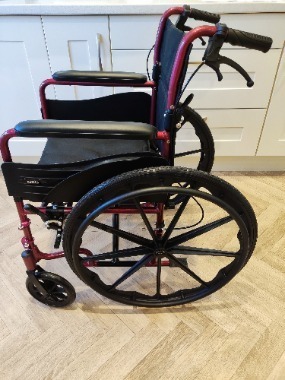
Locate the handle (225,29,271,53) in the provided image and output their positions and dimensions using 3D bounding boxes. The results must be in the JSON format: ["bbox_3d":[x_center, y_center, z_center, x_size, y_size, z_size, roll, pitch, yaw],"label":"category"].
[{"bbox_3d":[0.225,-0.313,0.599,0.100,0.033,0.033,7,36,-9],"label":"handle"}]

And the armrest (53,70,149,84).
[{"bbox_3d":[-0.154,-0.414,1.053,0.345,0.030,0.055,0,37,-3],"label":"armrest"}]

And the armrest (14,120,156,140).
[{"bbox_3d":[-0.135,-0.146,0.696,0.345,0.030,0.055,0,37,-3],"label":"armrest"}]

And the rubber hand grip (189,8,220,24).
[{"bbox_3d":[0.206,-0.573,0.944,0.100,0.033,0.033,7,36,-9],"label":"rubber hand grip"}]

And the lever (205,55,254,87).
[{"bbox_3d":[0.195,-0.265,0.633,0.130,0.051,0.024,8,36,-9],"label":"lever"}]

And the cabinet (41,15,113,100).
[{"bbox_3d":[-0.291,-0.652,1.712,0.302,0.735,0.570,0,37,1],"label":"cabinet"}]

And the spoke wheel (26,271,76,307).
[{"bbox_3d":[-0.333,0.367,1.046,0.177,0.177,0.032,7,38,10],"label":"spoke wheel"}]

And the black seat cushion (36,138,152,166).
[{"bbox_3d":[-0.159,-0.094,1.014,0.410,0.045,0.440,-1,37,-3],"label":"black seat cushion"}]

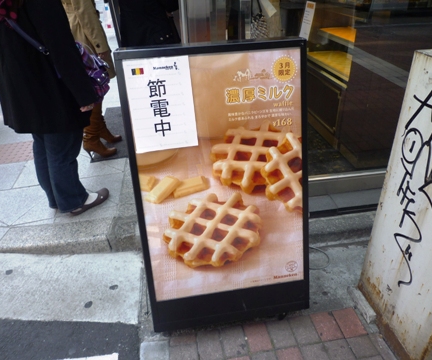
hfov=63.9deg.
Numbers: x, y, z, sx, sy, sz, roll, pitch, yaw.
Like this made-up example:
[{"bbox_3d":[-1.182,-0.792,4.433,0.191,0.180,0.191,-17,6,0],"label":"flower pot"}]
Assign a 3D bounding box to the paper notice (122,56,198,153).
[{"bbox_3d":[-0.179,-0.247,1.145,0.210,0.297,0.008,-7,15,-6],"label":"paper notice"}]

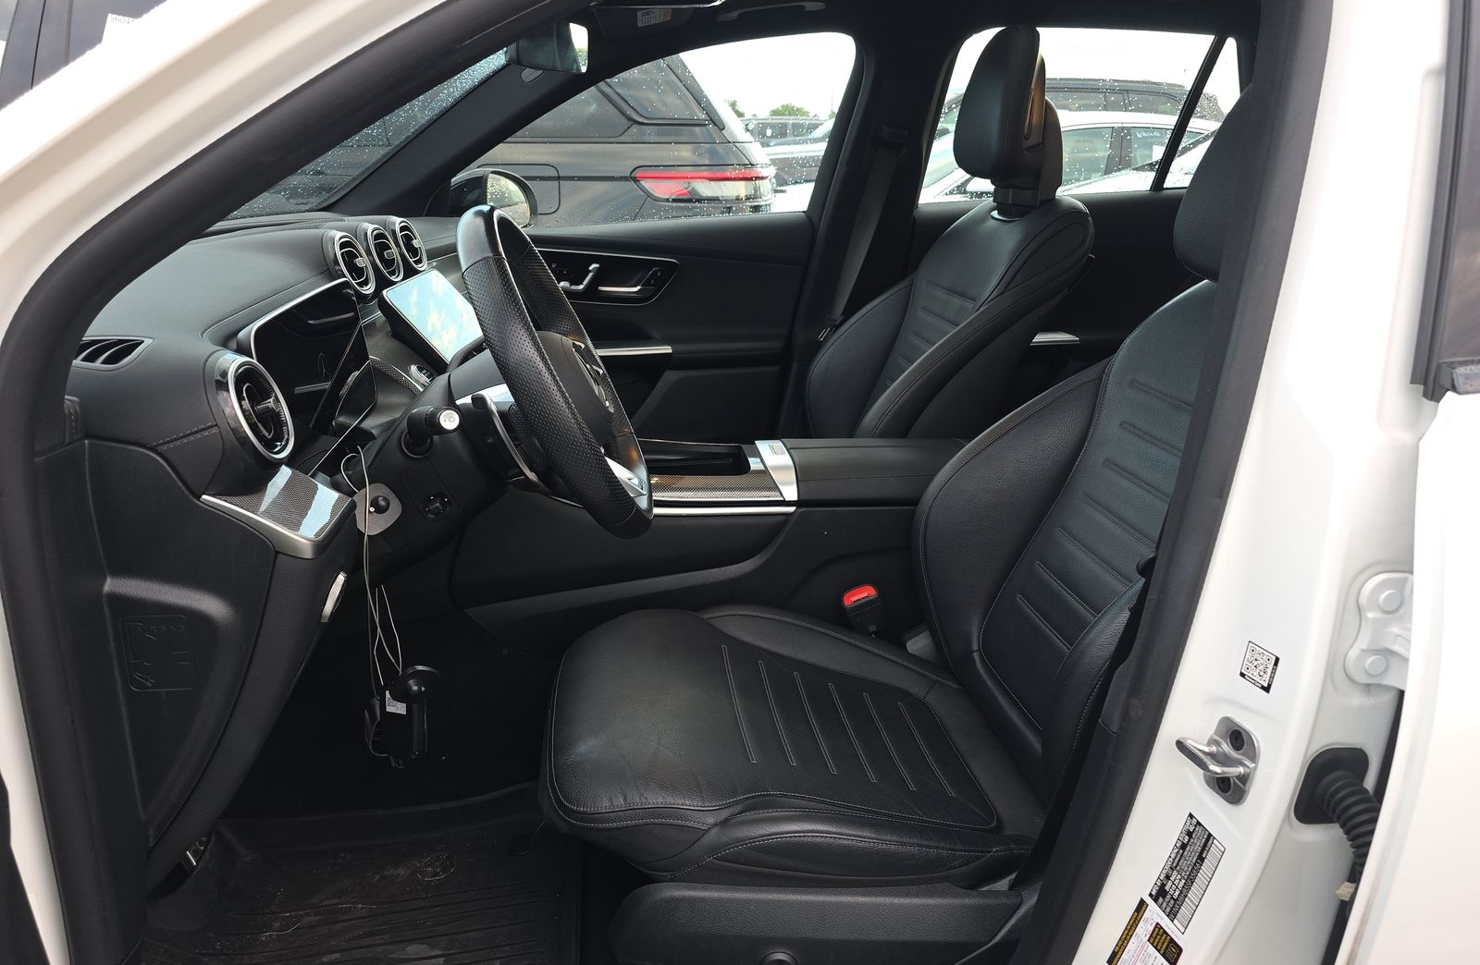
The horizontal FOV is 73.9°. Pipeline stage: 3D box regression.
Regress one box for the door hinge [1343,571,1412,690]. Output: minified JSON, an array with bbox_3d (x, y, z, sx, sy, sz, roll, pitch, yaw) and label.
[{"bbox_3d":[0.448,0.103,0.675,0.060,0.078,0.045,8,16,10],"label":"door hinge"}]

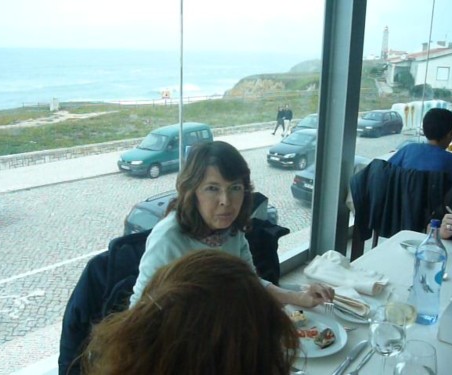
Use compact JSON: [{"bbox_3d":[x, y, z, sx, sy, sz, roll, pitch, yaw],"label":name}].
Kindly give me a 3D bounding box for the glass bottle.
[{"bbox_3d":[0.592,0.242,1.493,0.086,0.310,0.086,1,15,0],"label":"glass bottle"}]

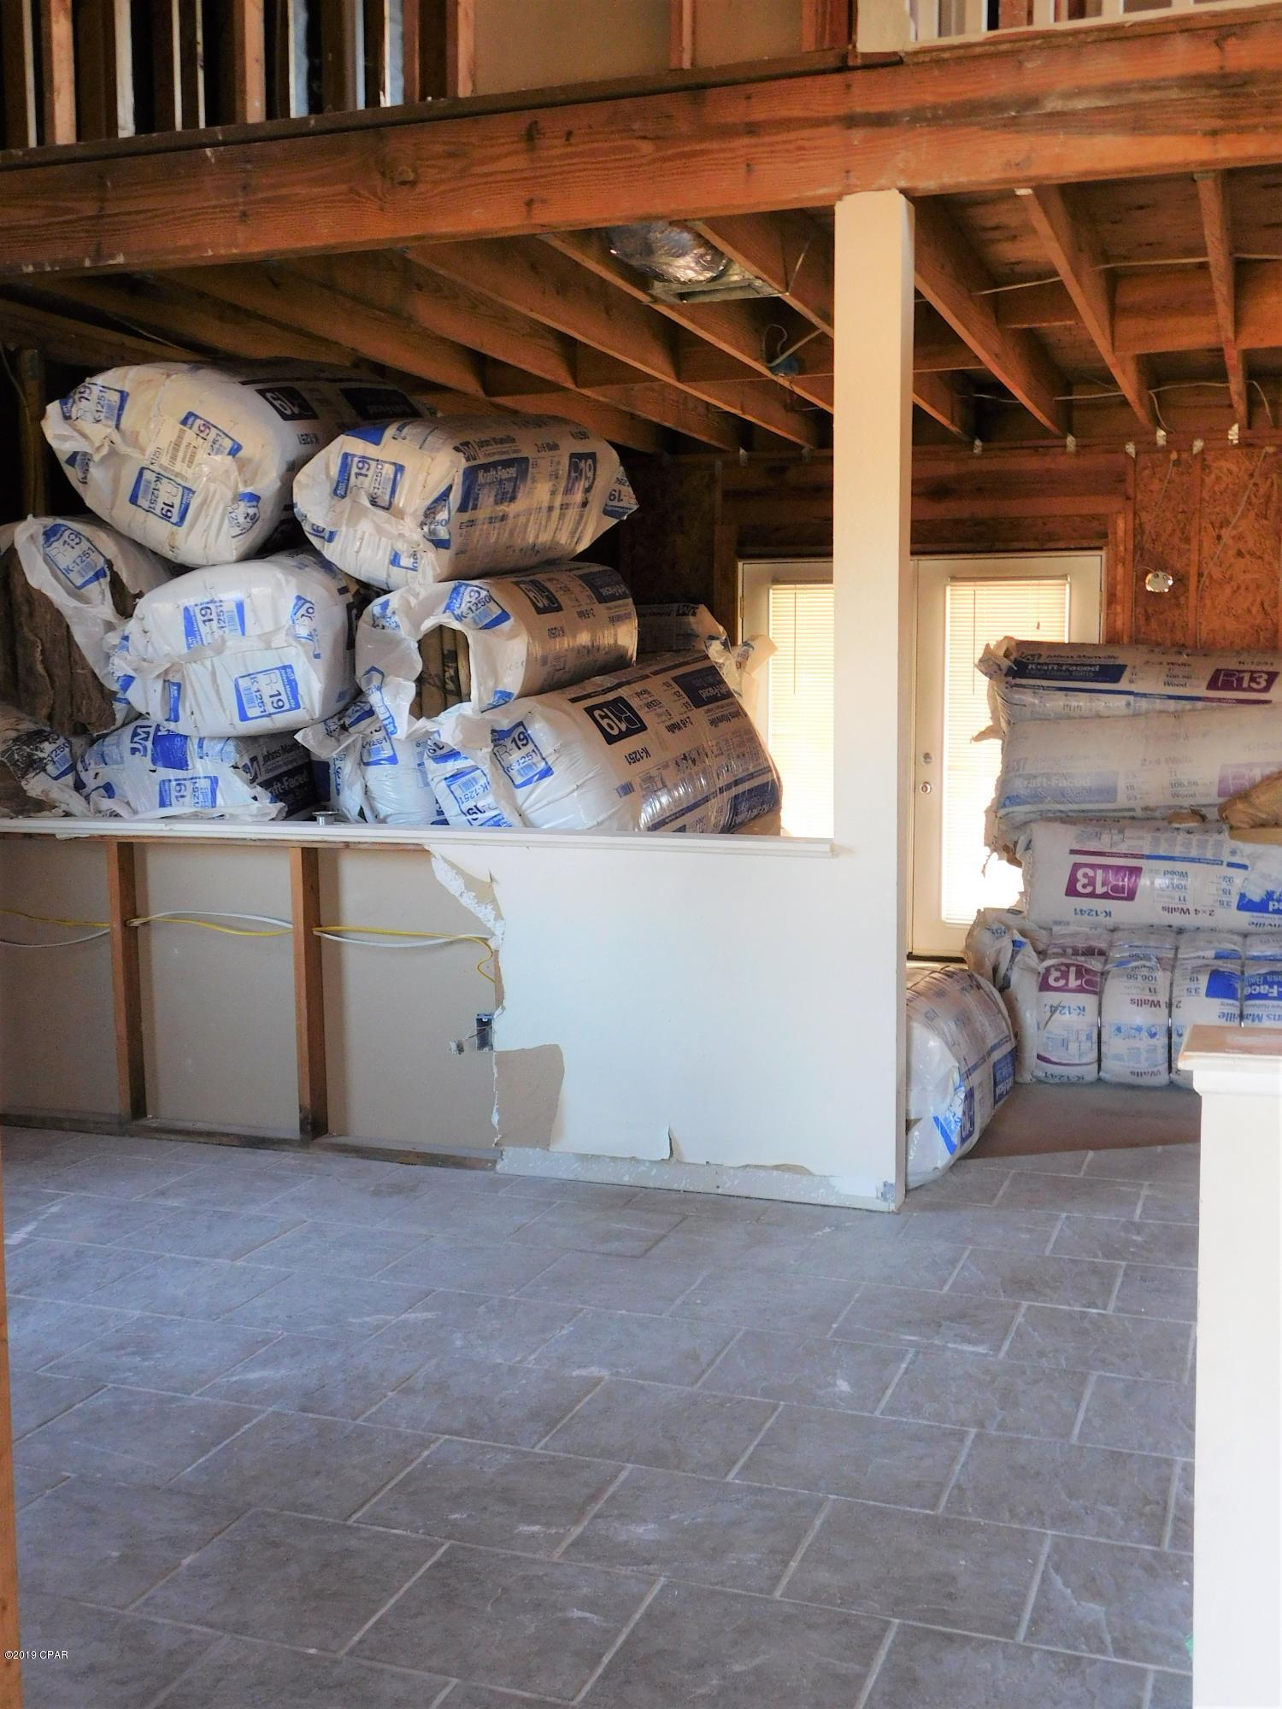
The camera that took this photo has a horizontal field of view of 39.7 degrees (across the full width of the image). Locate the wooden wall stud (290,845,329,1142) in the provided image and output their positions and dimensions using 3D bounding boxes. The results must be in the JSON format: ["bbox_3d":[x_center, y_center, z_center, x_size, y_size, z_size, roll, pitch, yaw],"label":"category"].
[{"bbox_3d":[-0.948,0.395,5.079,0.038,0.835,0.089,2,6,20],"label":"wooden wall stud"}]

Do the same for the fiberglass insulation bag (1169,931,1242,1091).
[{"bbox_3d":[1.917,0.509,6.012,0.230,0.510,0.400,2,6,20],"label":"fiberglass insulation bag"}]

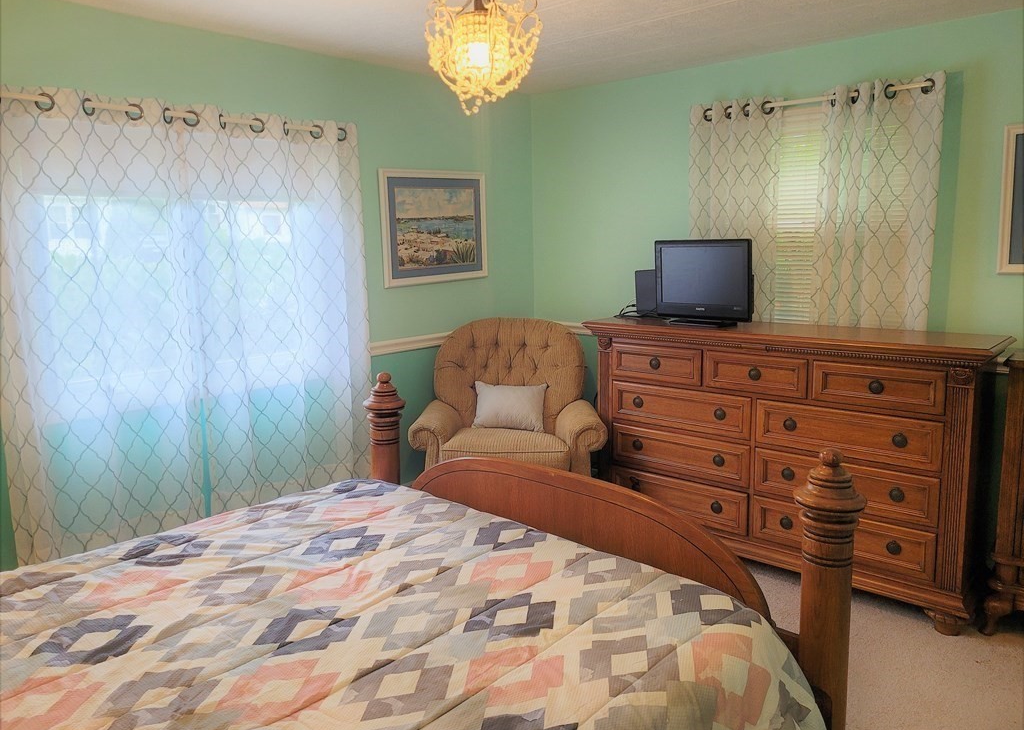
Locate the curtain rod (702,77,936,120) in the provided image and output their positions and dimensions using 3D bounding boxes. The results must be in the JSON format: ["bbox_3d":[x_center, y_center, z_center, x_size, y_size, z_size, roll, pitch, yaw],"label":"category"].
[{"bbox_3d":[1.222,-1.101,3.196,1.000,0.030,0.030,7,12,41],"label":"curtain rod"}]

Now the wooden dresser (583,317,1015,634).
[{"bbox_3d":[1.121,0.368,3.370,1.700,1.055,0.445,7,12,41],"label":"wooden dresser"}]

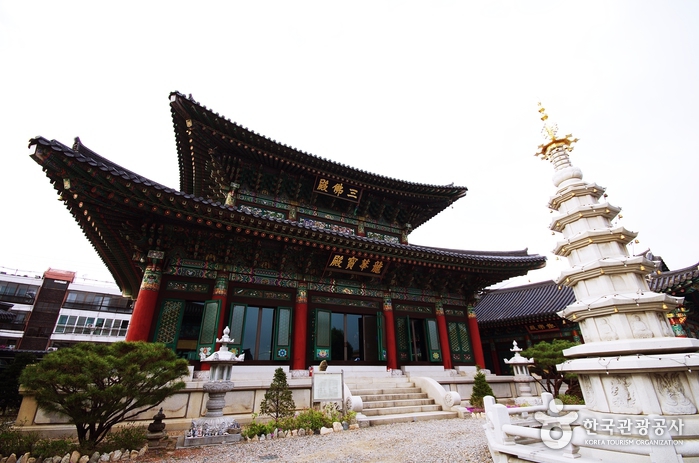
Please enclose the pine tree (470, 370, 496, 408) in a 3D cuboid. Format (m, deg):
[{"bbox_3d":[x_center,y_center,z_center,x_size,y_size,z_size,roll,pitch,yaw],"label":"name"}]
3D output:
[{"bbox_3d":[6.015,7.049,13.211,1.150,1.630,1.150,11,-28,-23],"label":"pine tree"}]

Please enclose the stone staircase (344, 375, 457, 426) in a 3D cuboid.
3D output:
[{"bbox_3d":[1.846,6.463,11.339,4.350,1.370,2.400,11,-28,-23],"label":"stone staircase"}]

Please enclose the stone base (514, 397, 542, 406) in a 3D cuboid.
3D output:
[{"bbox_3d":[8.010,7.589,12.963,1.150,0.420,1.150,11,-28,-23],"label":"stone base"}]

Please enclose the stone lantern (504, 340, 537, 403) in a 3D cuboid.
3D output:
[{"bbox_3d":[8.000,6.516,13.479,1.200,2.740,1.200,11,-28,-23],"label":"stone lantern"}]

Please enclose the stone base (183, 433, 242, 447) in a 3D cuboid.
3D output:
[{"bbox_3d":[-3.651,5.459,7.768,1.300,0.170,1.300,11,-28,-23],"label":"stone base"}]

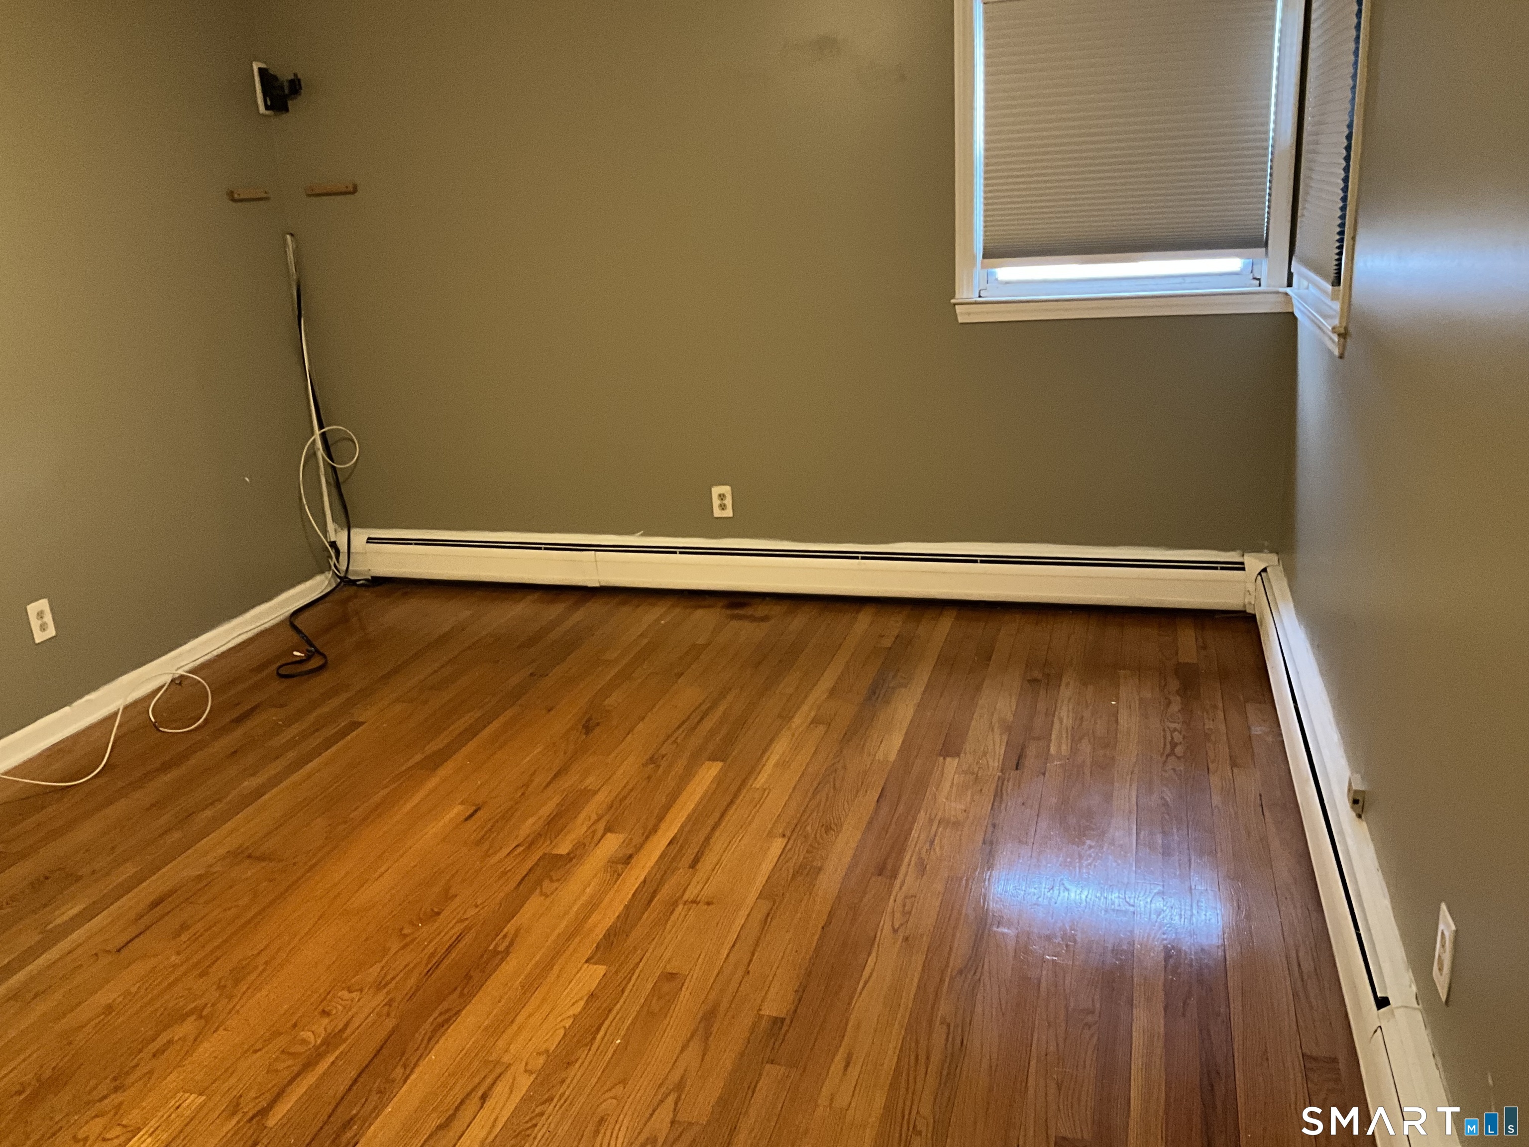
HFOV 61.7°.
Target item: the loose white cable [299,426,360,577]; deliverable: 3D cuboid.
[{"bbox_3d":[-1.656,-0.260,5.015,0.180,0.600,0.160,2,18,16],"label":"loose white cable"}]

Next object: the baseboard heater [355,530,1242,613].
[{"bbox_3d":[-0.008,-0.022,4.684,3.474,0.190,0.068,2,18,16],"label":"baseboard heater"}]

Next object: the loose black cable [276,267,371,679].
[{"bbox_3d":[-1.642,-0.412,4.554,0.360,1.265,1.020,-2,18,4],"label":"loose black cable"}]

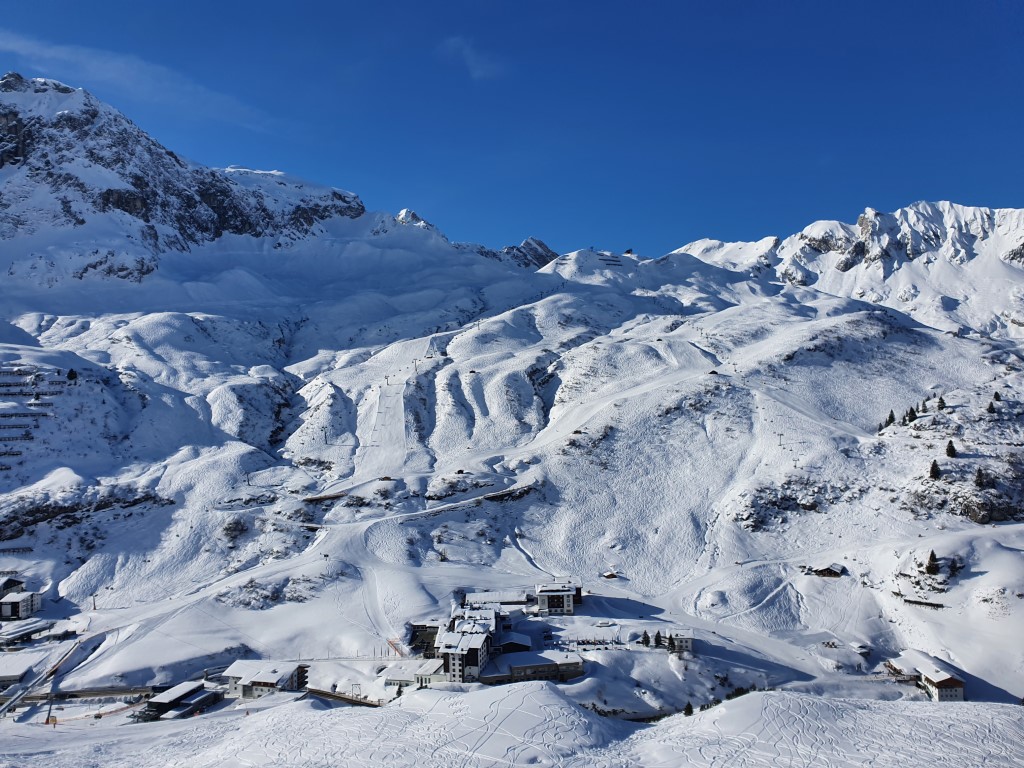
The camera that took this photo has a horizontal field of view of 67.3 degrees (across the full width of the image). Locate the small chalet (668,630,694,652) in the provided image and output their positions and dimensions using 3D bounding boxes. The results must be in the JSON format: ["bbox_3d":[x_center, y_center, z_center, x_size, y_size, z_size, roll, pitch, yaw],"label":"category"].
[{"bbox_3d":[96.260,146.880,441.690,15.500,9.500,14.000,-1,0,7],"label":"small chalet"}]

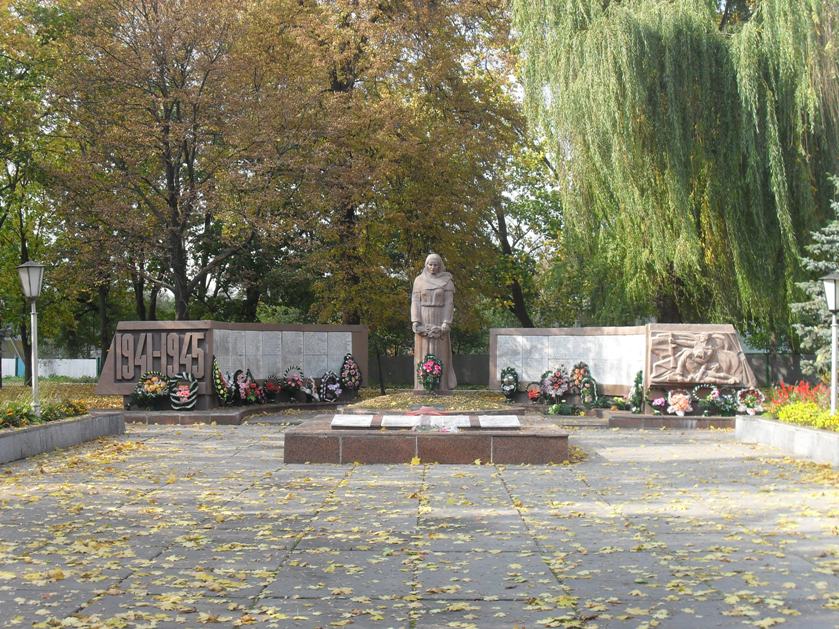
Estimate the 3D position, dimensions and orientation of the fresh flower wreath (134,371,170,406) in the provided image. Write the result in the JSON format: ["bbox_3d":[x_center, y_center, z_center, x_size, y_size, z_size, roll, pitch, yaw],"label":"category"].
[{"bbox_3d":[-6.408,1.776,28.500,0.864,0.864,0.280,0,-12,0],"label":"fresh flower wreath"}]

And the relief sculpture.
[{"bbox_3d":[6.792,1.032,28.500,2.550,1.360,0.300,0,-2,4],"label":"relief sculpture"}]

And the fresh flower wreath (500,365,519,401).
[{"bbox_3d":[2.425,1.859,32.000,0.440,0.860,0.220,0,-10,19],"label":"fresh flower wreath"}]

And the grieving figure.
[{"bbox_3d":[0.426,0.199,33.700,1.249,3.916,1.050,0,-2,0],"label":"grieving figure"}]

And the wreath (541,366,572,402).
[{"bbox_3d":[3.573,1.839,31.200,0.730,0.920,0.270,-1,-10,27],"label":"wreath"}]

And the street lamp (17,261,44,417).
[{"bbox_3d":[-7.403,0.462,22.600,0.500,2.980,0.500,-1,-2,1],"label":"street lamp"}]

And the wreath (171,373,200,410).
[{"bbox_3d":[-5.640,1.848,28.500,0.650,0.880,0.210,0,-10,-3],"label":"wreath"}]

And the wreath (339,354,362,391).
[{"bbox_3d":[-1.859,1.563,32.000,0.600,0.930,0.220,1,-10,-19],"label":"wreath"}]

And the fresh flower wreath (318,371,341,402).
[{"bbox_3d":[-2.488,2.013,33.200,0.660,0.895,0.250,1,-12,-18],"label":"fresh flower wreath"}]

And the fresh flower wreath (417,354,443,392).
[{"bbox_3d":[0.279,1.645,33.100,0.725,1.059,0.250,0,-12,0],"label":"fresh flower wreath"}]

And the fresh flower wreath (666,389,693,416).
[{"bbox_3d":[5.999,2.030,27.400,0.600,0.646,0.300,0,-7,0],"label":"fresh flower wreath"}]

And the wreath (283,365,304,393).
[{"bbox_3d":[-3.480,1.768,32.800,0.580,0.773,0.250,1,-12,-19],"label":"wreath"}]

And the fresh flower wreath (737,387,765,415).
[{"bbox_3d":[7.860,2.042,28.200,0.660,0.630,0.220,0,-10,5],"label":"fresh flower wreath"}]

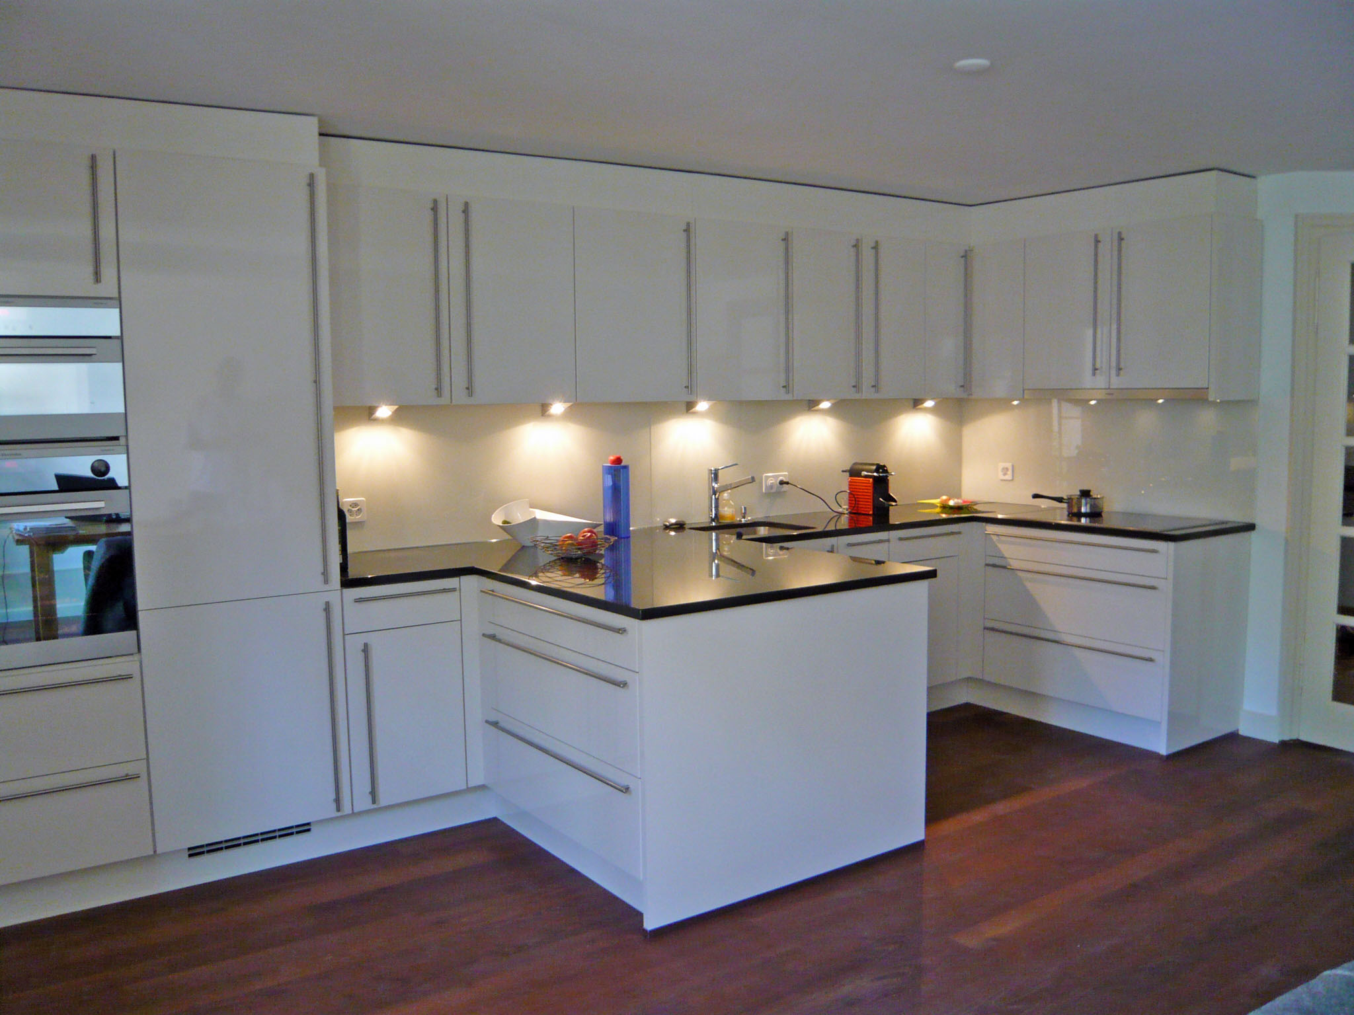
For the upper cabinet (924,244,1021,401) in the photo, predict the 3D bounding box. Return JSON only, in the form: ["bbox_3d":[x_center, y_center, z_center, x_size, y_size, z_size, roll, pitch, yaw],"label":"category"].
[{"bbox_3d":[1.446,-0.897,5.365,0.705,0.726,0.697,-4,6,-34],"label":"upper cabinet"}]

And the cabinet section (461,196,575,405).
[{"bbox_3d":[-0.673,-0.743,4.040,0.496,0.722,0.348,-4,7,-34],"label":"cabinet section"}]

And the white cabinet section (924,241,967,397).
[{"bbox_3d":[1.186,-0.885,5.303,0.313,0.722,0.348,-4,7,-34],"label":"white cabinet section"}]

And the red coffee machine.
[{"bbox_3d":[0.929,-0.094,5.273,0.118,0.249,0.290,-4,6,-34],"label":"red coffee machine"}]

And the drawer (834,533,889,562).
[{"bbox_3d":[0.661,0.172,4.901,0.306,0.148,0.500,-4,6,-34],"label":"drawer"}]

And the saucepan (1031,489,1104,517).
[{"bbox_3d":[1.817,-0.024,5.074,0.315,0.122,0.160,1,6,21],"label":"saucepan"}]

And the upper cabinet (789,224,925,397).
[{"bbox_3d":[0.728,-0.861,5.068,0.817,0.726,0.377,-4,6,-34],"label":"upper cabinet"}]

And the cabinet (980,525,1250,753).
[{"bbox_3d":[1.945,0.521,4.879,0.605,0.871,0.903,-4,6,-34],"label":"cabinet"}]

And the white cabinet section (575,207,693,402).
[{"bbox_3d":[-0.243,-0.777,4.331,0.549,0.722,0.348,-4,7,-34],"label":"white cabinet section"}]

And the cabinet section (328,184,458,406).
[{"bbox_3d":[-1.077,-0.708,3.766,0.495,0.722,0.348,-4,7,-34],"label":"cabinet section"}]

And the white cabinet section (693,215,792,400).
[{"bbox_3d":[0.190,-0.811,4.624,0.501,0.722,0.348,-4,7,-34],"label":"white cabinet section"}]

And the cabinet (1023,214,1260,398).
[{"bbox_3d":[2.028,-0.852,4.797,0.391,0.726,0.901,-4,6,-34],"label":"cabinet"}]

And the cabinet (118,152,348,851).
[{"bbox_3d":[-1.467,-0.025,3.486,0.584,2.014,0.605,-4,6,-34],"label":"cabinet"}]

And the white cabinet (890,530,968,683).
[{"bbox_3d":[0.973,0.432,5.203,0.515,0.729,0.609,-4,6,-34],"label":"white cabinet"}]

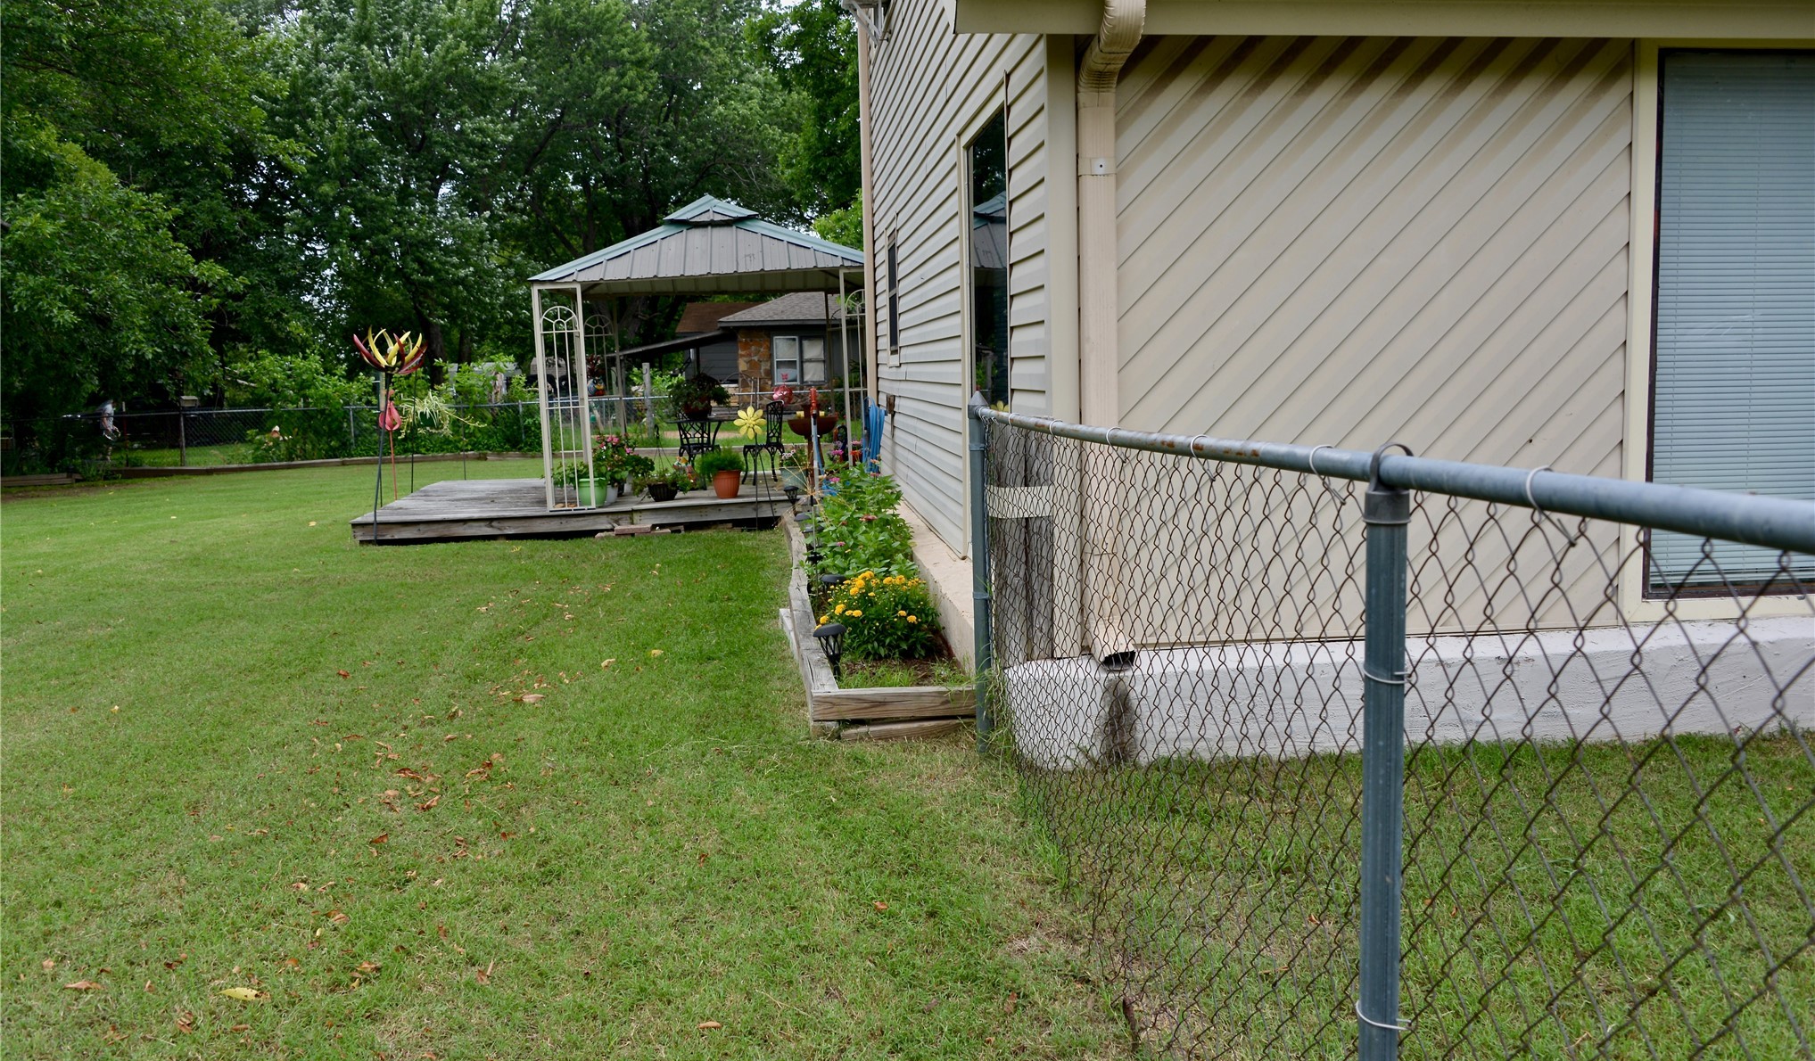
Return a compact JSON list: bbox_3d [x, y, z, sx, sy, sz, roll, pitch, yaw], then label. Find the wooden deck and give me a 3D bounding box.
[{"bbox_3d":[-2.864,-0.375,15.319,4.920,0.187,4.674,-3,7,-7],"label":"wooden deck"}]

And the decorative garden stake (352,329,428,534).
[{"bbox_3d":[-4.627,-0.847,12.605,0.679,1.873,0.645,-2,7,-5],"label":"decorative garden stake"}]

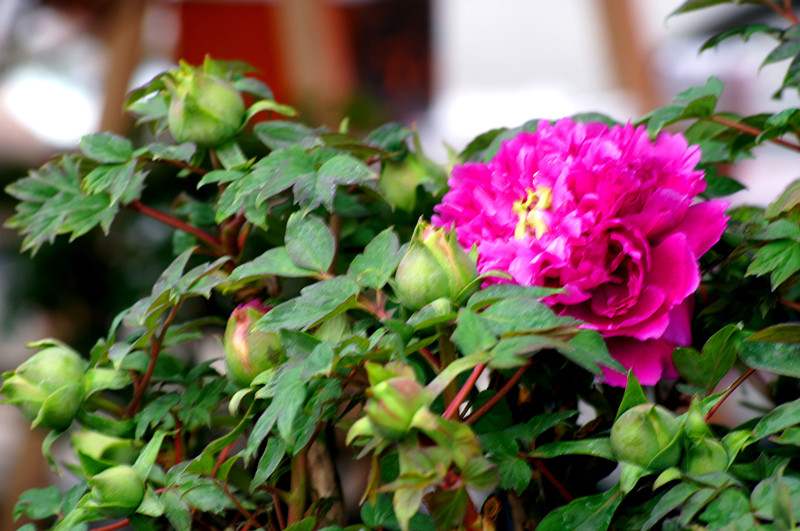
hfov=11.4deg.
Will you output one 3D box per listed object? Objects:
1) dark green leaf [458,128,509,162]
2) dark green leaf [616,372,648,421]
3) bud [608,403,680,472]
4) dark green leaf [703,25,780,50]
[{"bbox_3d":[0.046,-0.067,2.220,0.036,0.009,0.022,-33,39,-16],"label":"dark green leaf"},{"bbox_3d":[0.121,0.069,2.090,0.017,0.028,0.009,0,8,0],"label":"dark green leaf"},{"bbox_3d":[0.128,0.090,2.080,0.035,0.035,0.035,7,30,-4],"label":"bud"},{"bbox_3d":[0.188,-0.126,2.200,0.046,0.010,0.022,-11,18,-13],"label":"dark green leaf"}]

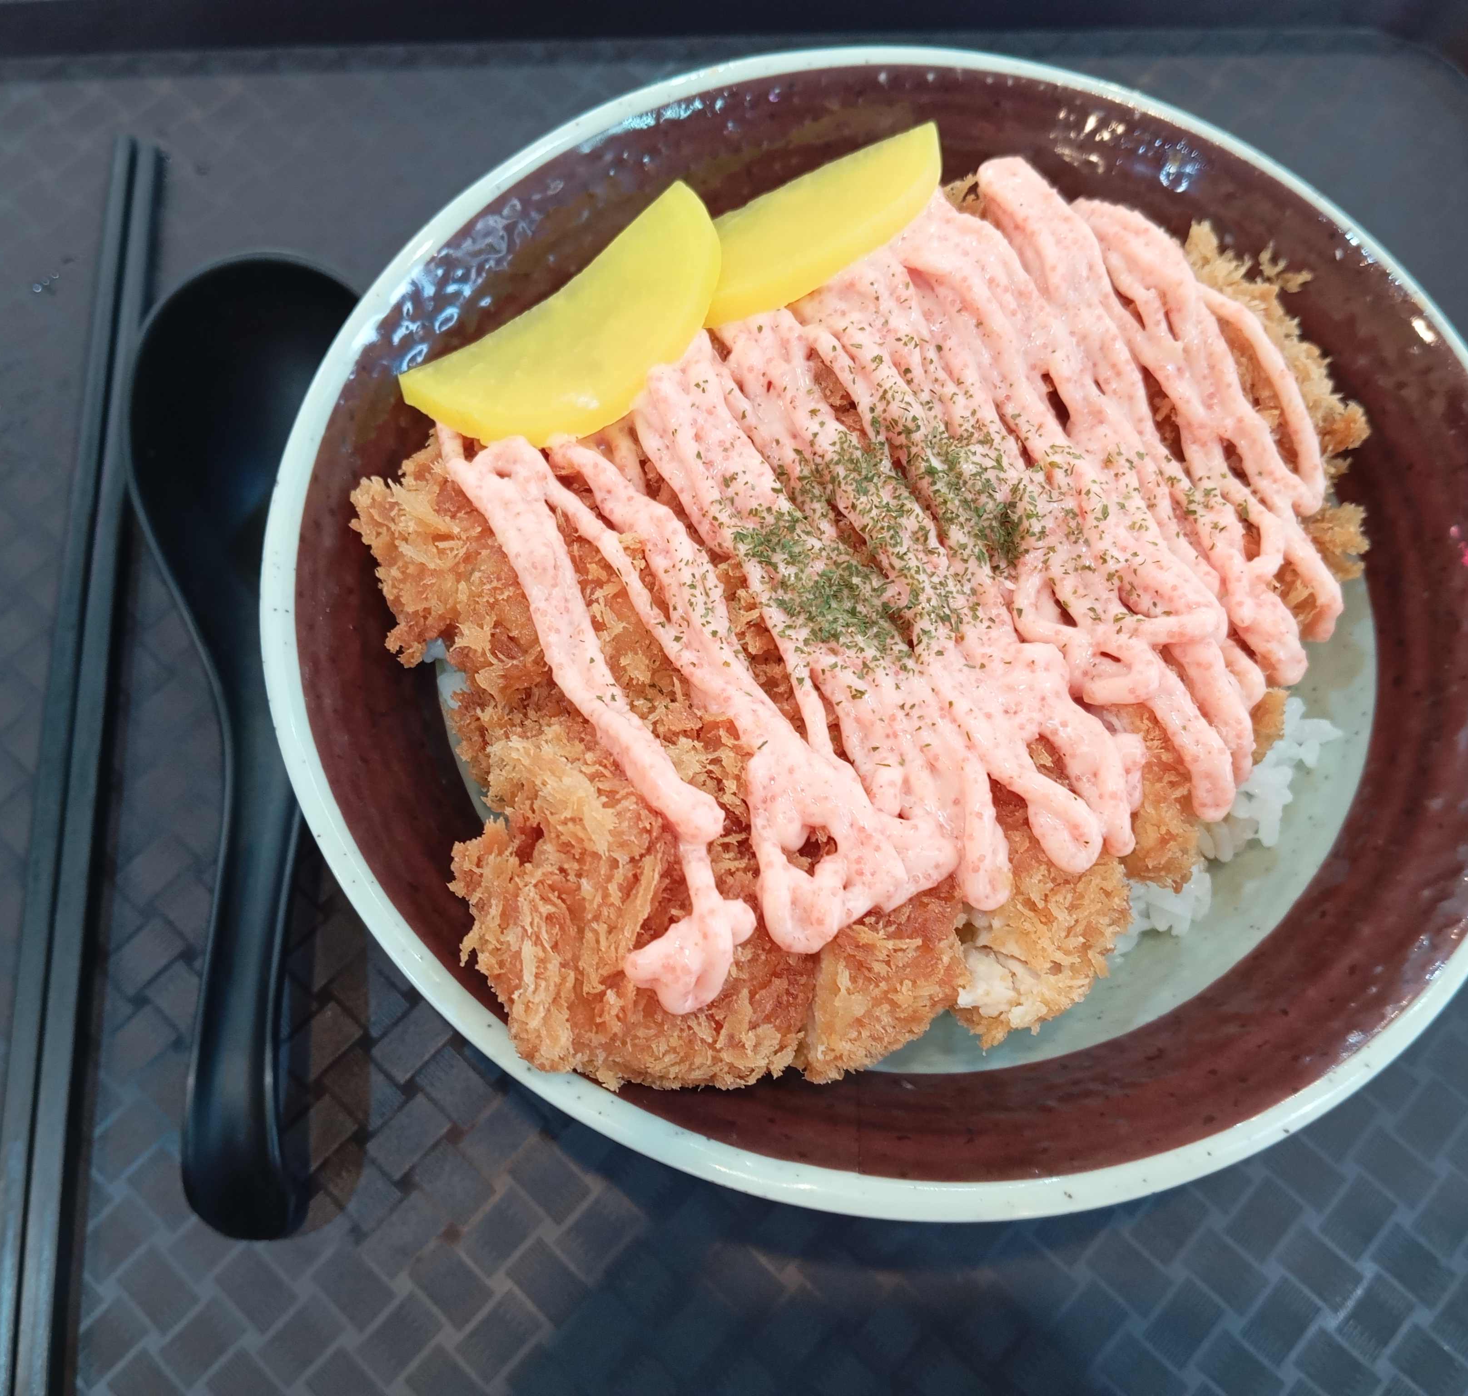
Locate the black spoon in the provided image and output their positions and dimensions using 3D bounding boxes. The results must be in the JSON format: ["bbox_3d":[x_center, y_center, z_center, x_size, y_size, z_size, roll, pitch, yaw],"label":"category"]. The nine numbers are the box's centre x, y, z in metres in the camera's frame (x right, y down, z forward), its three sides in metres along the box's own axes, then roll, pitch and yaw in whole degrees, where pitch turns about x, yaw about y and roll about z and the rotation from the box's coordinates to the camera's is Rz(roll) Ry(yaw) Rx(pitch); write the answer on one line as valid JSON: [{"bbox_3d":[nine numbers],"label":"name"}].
[{"bbox_3d":[-0.084,-0.001,0.268,0.051,0.033,0.186,-5,68,-2],"label":"black spoon"}]

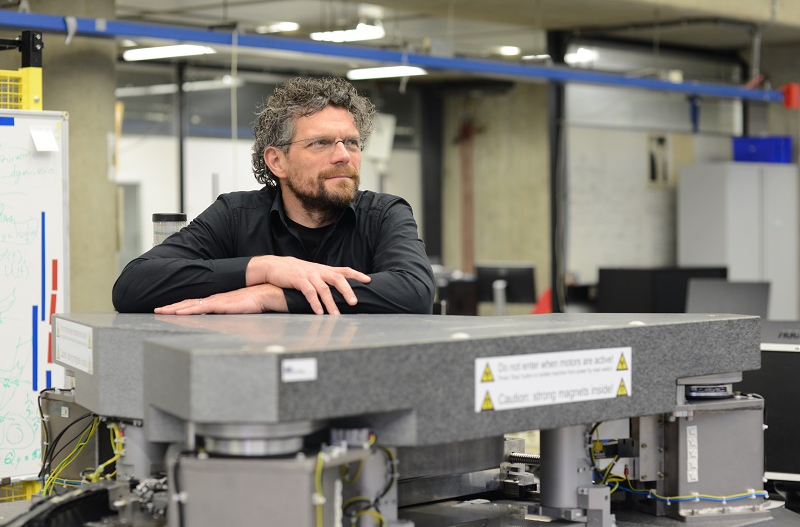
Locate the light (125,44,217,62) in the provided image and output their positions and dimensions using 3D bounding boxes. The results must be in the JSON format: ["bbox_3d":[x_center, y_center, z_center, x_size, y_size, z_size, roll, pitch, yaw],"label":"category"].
[{"bbox_3d":[-2.510,-2.274,20.300,1.280,0.100,0.160,1,2,41],"label":"light"}]

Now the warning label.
[{"bbox_3d":[0.256,0.186,3.066,0.003,0.084,0.422,1,2,41],"label":"warning label"}]

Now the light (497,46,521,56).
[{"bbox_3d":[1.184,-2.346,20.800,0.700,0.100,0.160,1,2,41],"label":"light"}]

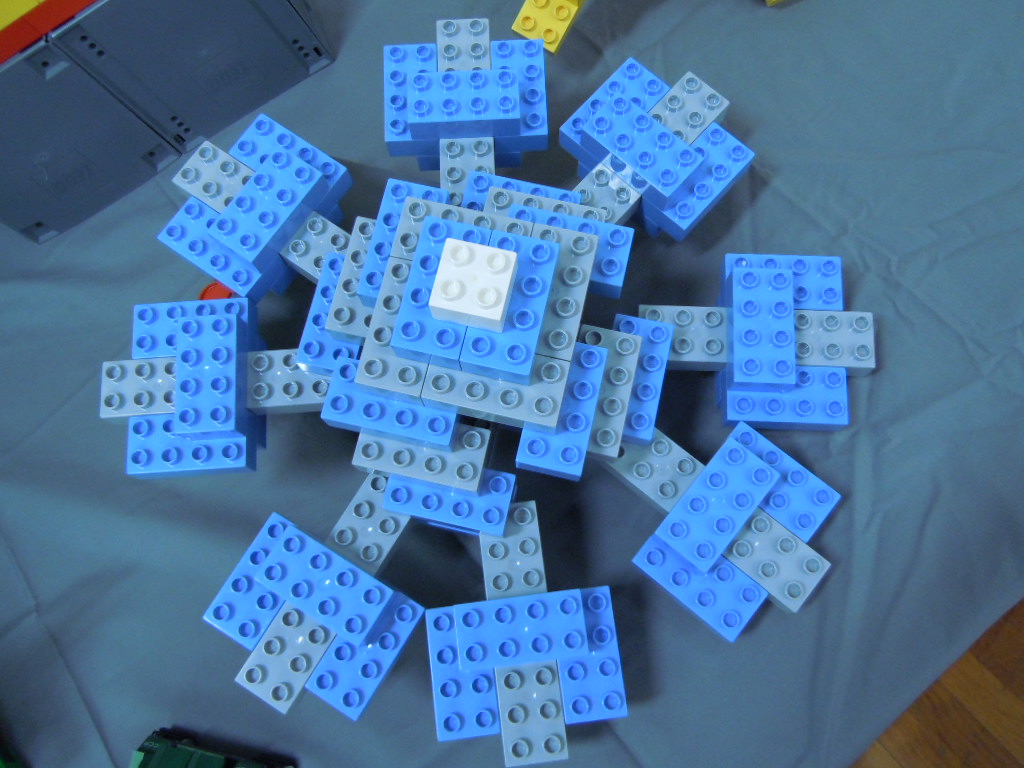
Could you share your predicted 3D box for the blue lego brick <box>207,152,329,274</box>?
[{"bbox_3d":[-0.137,-0.099,0.502,0.032,0.023,0.064,34,79,9],"label":"blue lego brick"}]

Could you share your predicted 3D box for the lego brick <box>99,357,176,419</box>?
[{"bbox_3d":[-0.194,0.003,0.498,0.064,0.022,0.032,-4,76,0],"label":"lego brick"}]

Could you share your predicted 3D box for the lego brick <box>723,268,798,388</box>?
[{"bbox_3d":[0.133,-0.029,0.475,0.032,0.024,0.064,2,76,2],"label":"lego brick"}]

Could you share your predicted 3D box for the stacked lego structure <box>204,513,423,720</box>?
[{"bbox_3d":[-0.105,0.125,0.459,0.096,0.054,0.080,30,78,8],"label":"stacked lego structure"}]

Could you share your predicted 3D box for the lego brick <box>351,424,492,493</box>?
[{"bbox_3d":[-0.044,0.033,0.449,0.064,0.023,0.032,12,76,5],"label":"lego brick"}]

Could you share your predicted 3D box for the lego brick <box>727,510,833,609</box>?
[{"bbox_3d":[0.130,0.087,0.466,0.064,0.024,0.032,38,80,11],"label":"lego brick"}]

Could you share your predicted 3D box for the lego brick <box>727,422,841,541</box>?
[{"bbox_3d":[0.138,0.053,0.477,0.064,0.022,0.032,38,80,10],"label":"lego brick"}]

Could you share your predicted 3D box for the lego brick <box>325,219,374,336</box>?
[{"bbox_3d":[-0.073,-0.053,0.467,0.032,0.023,0.064,12,76,4],"label":"lego brick"}]

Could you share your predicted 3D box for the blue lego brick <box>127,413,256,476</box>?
[{"bbox_3d":[-0.176,0.033,0.490,0.064,0.022,0.032,-4,76,0],"label":"blue lego brick"}]

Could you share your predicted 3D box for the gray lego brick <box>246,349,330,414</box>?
[{"bbox_3d":[-0.128,-0.001,0.492,0.064,0.024,0.032,-4,76,0],"label":"gray lego brick"}]

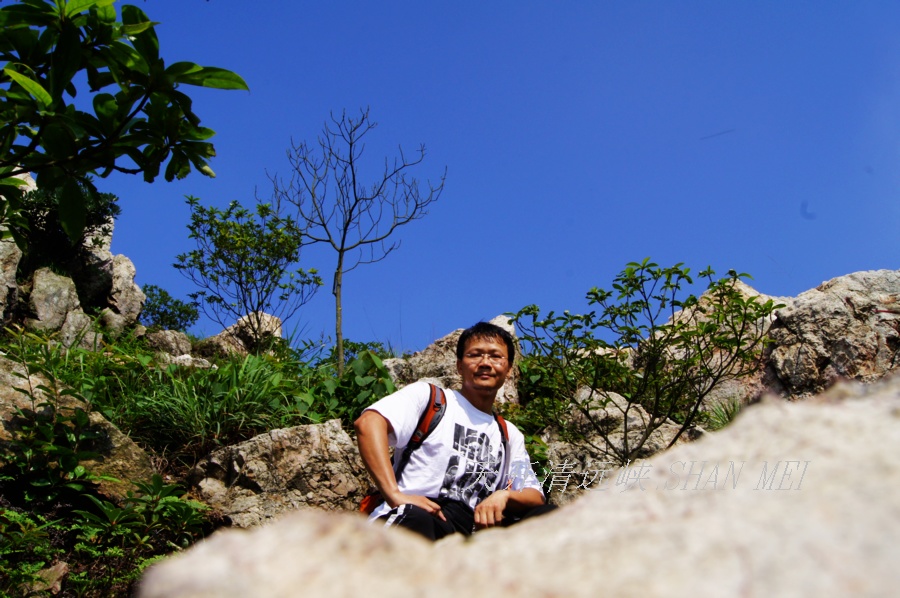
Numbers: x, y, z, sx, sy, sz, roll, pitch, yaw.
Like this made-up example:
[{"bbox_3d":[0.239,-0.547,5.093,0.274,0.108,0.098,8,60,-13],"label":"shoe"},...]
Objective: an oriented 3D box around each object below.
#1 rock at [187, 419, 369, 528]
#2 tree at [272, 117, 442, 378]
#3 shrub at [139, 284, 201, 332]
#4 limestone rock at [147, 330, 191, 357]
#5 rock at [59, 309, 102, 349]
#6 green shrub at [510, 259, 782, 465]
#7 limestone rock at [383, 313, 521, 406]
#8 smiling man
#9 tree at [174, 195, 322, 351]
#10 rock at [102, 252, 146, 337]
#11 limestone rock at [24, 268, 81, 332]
[{"bbox_3d":[-0.671,0.707,3.300,0.769,0.443,0.550,0,-11,0],"label":"rock"},{"bbox_3d":[-0.655,-0.397,5.900,1.231,1.933,1.150,0,-11,0],"label":"tree"},{"bbox_3d":[-3.416,0.127,10.000,0.728,0.589,0.700,0,-11,0],"label":"shrub"},{"bbox_3d":[-2.553,0.405,7.500,0.419,0.265,0.350,0,-11,0],"label":"limestone rock"},{"bbox_3d":[-3.452,0.285,7.700,0.411,0.381,0.380,0,-11,0],"label":"rock"},{"bbox_3d":[0.935,0.319,3.900,1.220,0.980,1.000,0,-10,0],"label":"green shrub"},{"bbox_3d":[0.003,0.351,4.700,0.776,0.509,0.600,0,-11,0],"label":"limestone rock"},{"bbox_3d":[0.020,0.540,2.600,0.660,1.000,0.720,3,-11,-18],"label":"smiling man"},{"bbox_3d":[-1.589,-0.201,6.500,1.167,1.246,1.050,0,-11,0],"label":"tree"},{"bbox_3d":[-3.249,-0.035,8.200,0.418,0.791,0.500,0,-11,0],"label":"rock"},{"bbox_3d":[-3.859,0.024,8.000,0.544,0.621,0.500,0,-11,0],"label":"limestone rock"}]

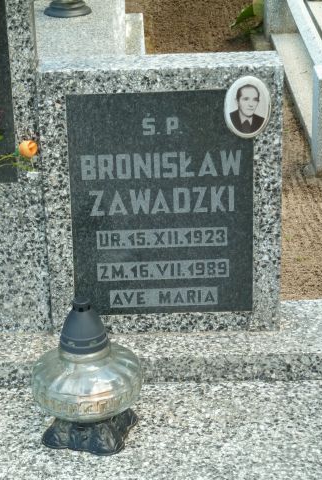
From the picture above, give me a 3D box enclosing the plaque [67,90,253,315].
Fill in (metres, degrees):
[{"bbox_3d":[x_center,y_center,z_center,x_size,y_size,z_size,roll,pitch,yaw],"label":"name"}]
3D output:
[{"bbox_3d":[0.002,-0.069,2.573,0.351,0.447,0.016,-2,19,-1],"label":"plaque"}]

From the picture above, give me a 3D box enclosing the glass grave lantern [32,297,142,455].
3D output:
[{"bbox_3d":[-0.129,0.224,2.332,0.192,0.250,0.192,-1,19,0],"label":"glass grave lantern"}]

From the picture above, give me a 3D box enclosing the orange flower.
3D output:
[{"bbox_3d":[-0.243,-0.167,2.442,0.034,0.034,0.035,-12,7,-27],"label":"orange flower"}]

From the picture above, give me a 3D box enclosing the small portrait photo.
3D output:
[{"bbox_3d":[0.162,-0.249,2.501,0.088,0.121,0.012,-2,19,-1],"label":"small portrait photo"}]

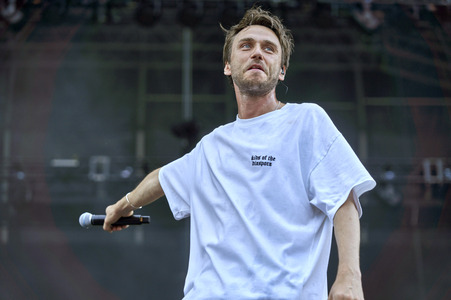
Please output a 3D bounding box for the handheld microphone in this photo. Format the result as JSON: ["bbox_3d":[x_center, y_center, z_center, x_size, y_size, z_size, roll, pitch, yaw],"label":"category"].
[{"bbox_3d":[-0.368,0.235,3.970,0.246,0.050,0.050,0,0,-3],"label":"handheld microphone"}]

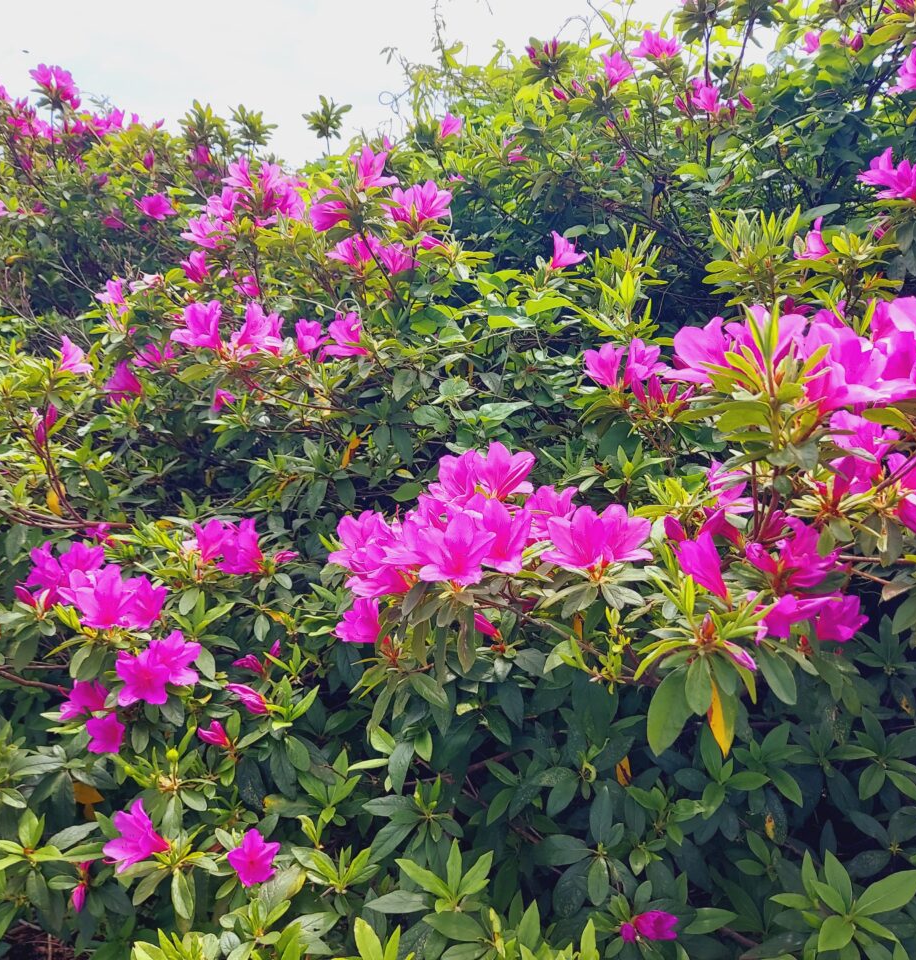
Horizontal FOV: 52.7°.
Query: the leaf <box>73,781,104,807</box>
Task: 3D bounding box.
[{"bbox_3d":[-0.423,0.355,1.050,0.042,0.010,0.022,25,57,15],"label":"leaf"}]

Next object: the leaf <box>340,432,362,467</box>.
[{"bbox_3d":[-0.133,-0.037,1.150,0.015,0.046,0.013,25,-6,0],"label":"leaf"}]

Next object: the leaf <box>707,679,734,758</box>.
[{"bbox_3d":[0.175,0.155,0.620,0.020,0.063,0.014,-7,-9,0],"label":"leaf"}]

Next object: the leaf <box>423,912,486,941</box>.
[{"bbox_3d":[-0.004,0.378,0.780,0.054,0.010,0.025,19,49,-9],"label":"leaf"}]

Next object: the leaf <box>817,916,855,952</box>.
[{"bbox_3d":[0.294,0.355,0.720,0.024,0.010,0.042,21,45,22],"label":"leaf"}]

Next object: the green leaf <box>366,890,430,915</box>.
[{"bbox_3d":[-0.051,0.366,0.800,0.059,0.010,0.024,-3,45,-11],"label":"green leaf"}]

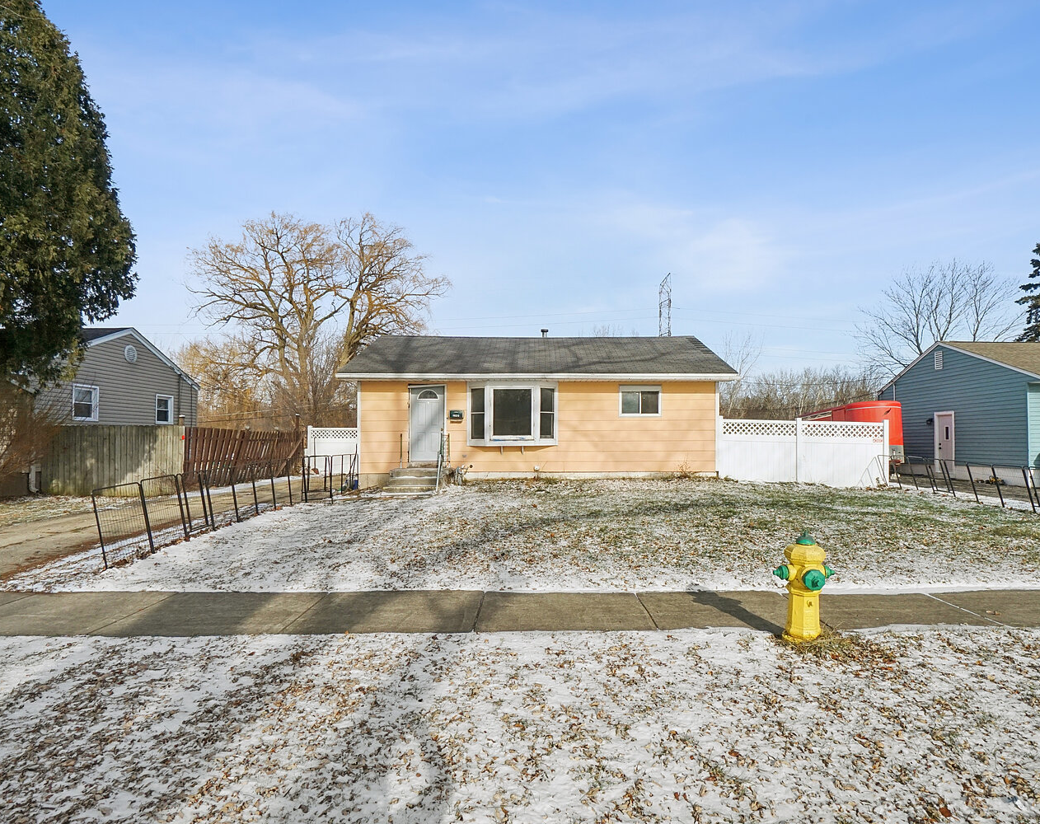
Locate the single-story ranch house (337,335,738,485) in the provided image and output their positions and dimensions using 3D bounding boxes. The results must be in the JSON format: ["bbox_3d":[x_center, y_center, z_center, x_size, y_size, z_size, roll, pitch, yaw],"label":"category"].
[{"bbox_3d":[0.600,-0.250,17.600,10.600,4.650,8.200,0,-2,1],"label":"single-story ranch house"}]

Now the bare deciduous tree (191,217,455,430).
[{"bbox_3d":[-12.600,-4.800,32.000,16.000,15.000,14.000,0,-2,0],"label":"bare deciduous tree"}]

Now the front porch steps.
[{"bbox_3d":[-2.660,1.750,13.250,1.350,0.580,1.400,0,-2,0],"label":"front porch steps"}]

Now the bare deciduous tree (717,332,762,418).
[{"bbox_3d":[15.400,-1.200,36.000,3.400,8.900,3.300,0,-2,0],"label":"bare deciduous tree"}]

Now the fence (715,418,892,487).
[{"bbox_3d":[7.860,1.100,14.300,4.800,1.900,0.130,0,-2,0],"label":"fence"}]

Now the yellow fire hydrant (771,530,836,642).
[{"bbox_3d":[2.230,1.360,4.030,0.450,0.860,0.360,0,-2,7],"label":"yellow fire hydrant"}]

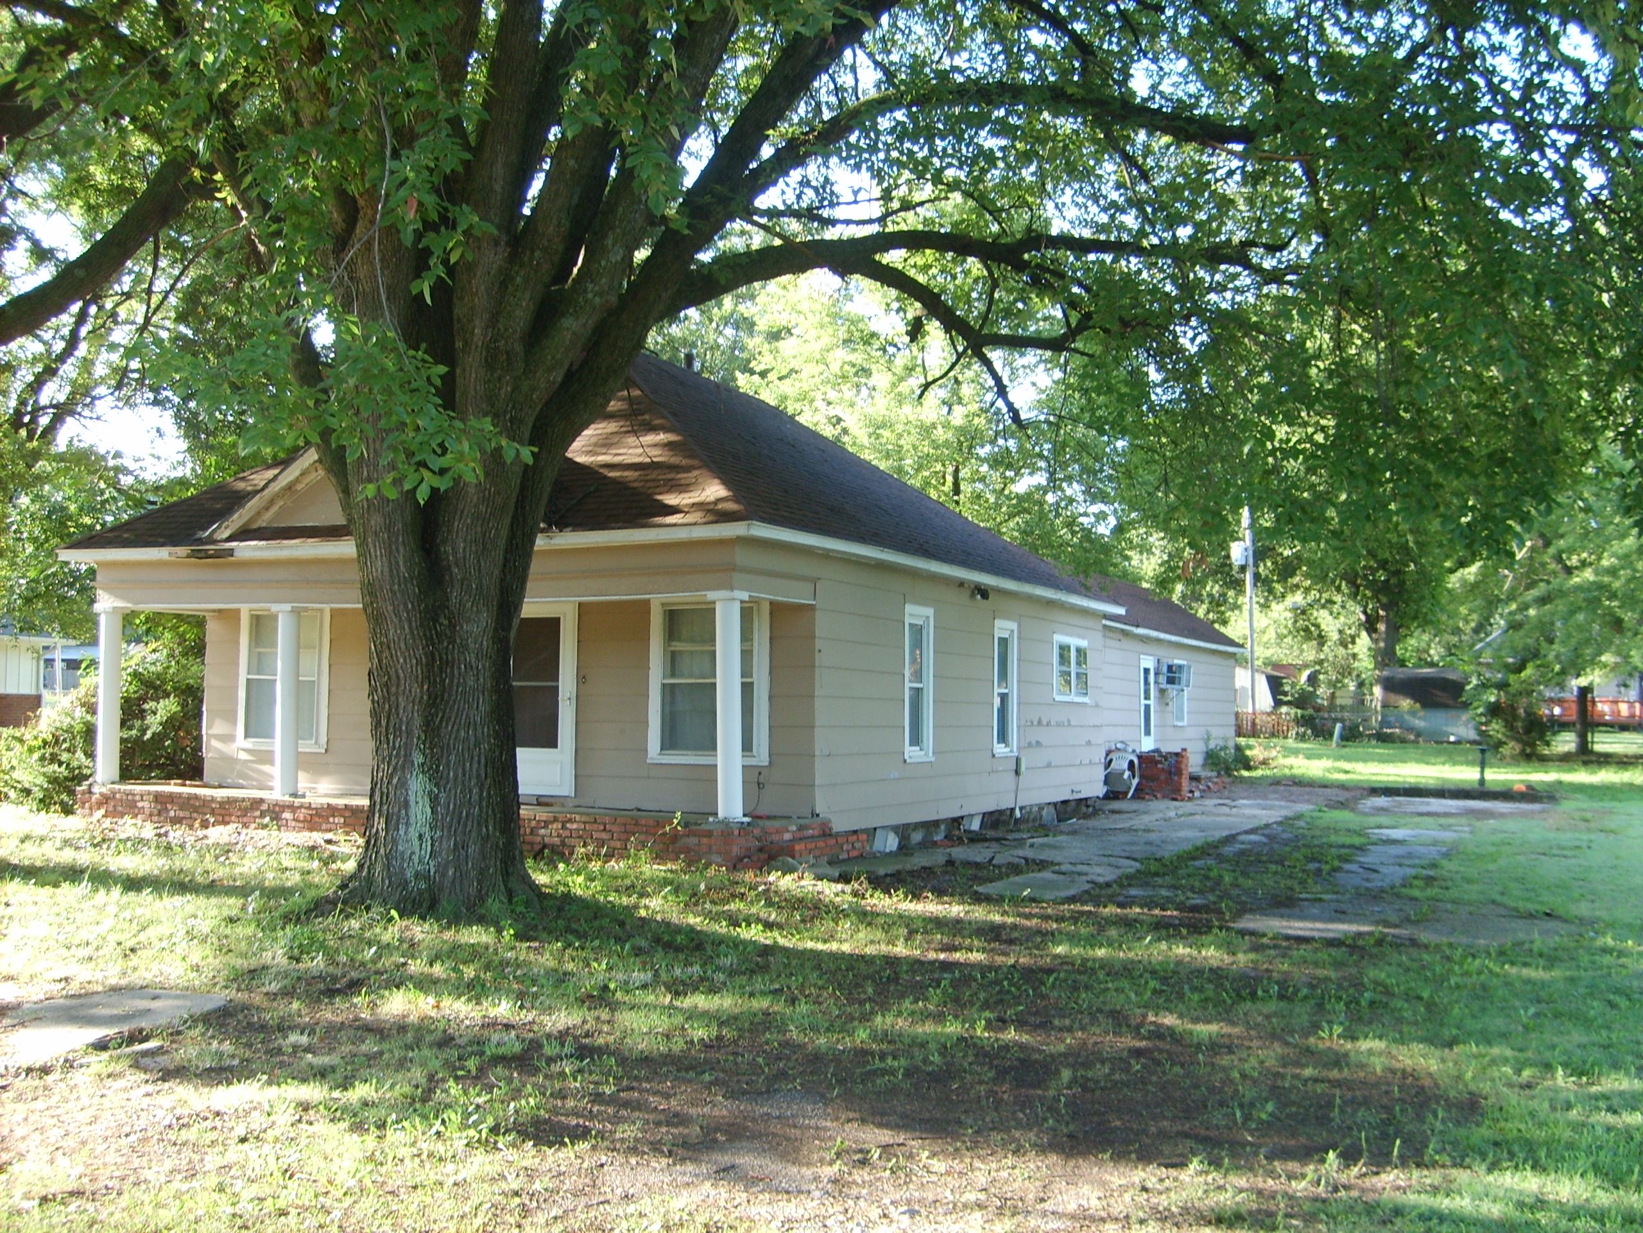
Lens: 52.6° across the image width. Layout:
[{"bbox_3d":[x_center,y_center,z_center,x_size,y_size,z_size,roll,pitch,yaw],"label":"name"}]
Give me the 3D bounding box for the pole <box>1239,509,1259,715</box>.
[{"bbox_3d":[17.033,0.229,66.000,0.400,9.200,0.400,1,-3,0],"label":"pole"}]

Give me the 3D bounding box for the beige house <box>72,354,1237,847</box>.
[{"bbox_3d":[1.272,0.040,28.259,8.750,6.000,26.400,-1,-4,26],"label":"beige house"}]

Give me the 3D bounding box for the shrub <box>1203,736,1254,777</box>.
[{"bbox_3d":[9.122,3.141,37.300,1.100,0.900,1.000,1,-3,0],"label":"shrub"}]

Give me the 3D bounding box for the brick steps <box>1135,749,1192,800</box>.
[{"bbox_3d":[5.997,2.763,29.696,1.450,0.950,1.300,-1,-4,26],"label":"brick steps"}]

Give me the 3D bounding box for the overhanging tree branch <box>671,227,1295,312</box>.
[{"bbox_3d":[1.241,-2.675,12.800,4.800,0.800,1.300,1,-3,0],"label":"overhanging tree branch"}]

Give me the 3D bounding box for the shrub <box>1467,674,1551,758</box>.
[{"bbox_3d":[20.688,2.994,50.000,2.400,2.550,2.300,1,-3,0],"label":"shrub"}]

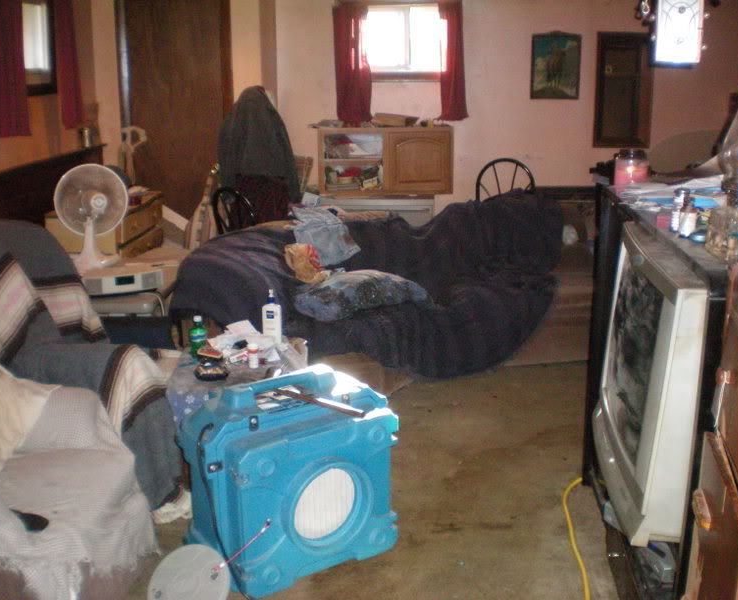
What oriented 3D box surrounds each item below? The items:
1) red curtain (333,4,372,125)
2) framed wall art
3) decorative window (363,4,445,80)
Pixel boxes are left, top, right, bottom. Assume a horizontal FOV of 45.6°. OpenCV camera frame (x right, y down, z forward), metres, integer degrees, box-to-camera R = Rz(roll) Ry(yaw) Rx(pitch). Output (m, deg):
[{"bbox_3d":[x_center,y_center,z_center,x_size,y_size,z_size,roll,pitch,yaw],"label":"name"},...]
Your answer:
[{"bbox_3d":[-0.130,-1.793,6.700,0.300,0.910,0.090,0,13,0],"label":"red curtain"},{"bbox_3d":[1.435,-1.796,6.755,0.385,0.515,0.030,0,13,0],"label":"framed wall art"},{"bbox_3d":[0.256,-1.968,6.712,0.680,0.570,0.090,0,13,0],"label":"decorative window"}]

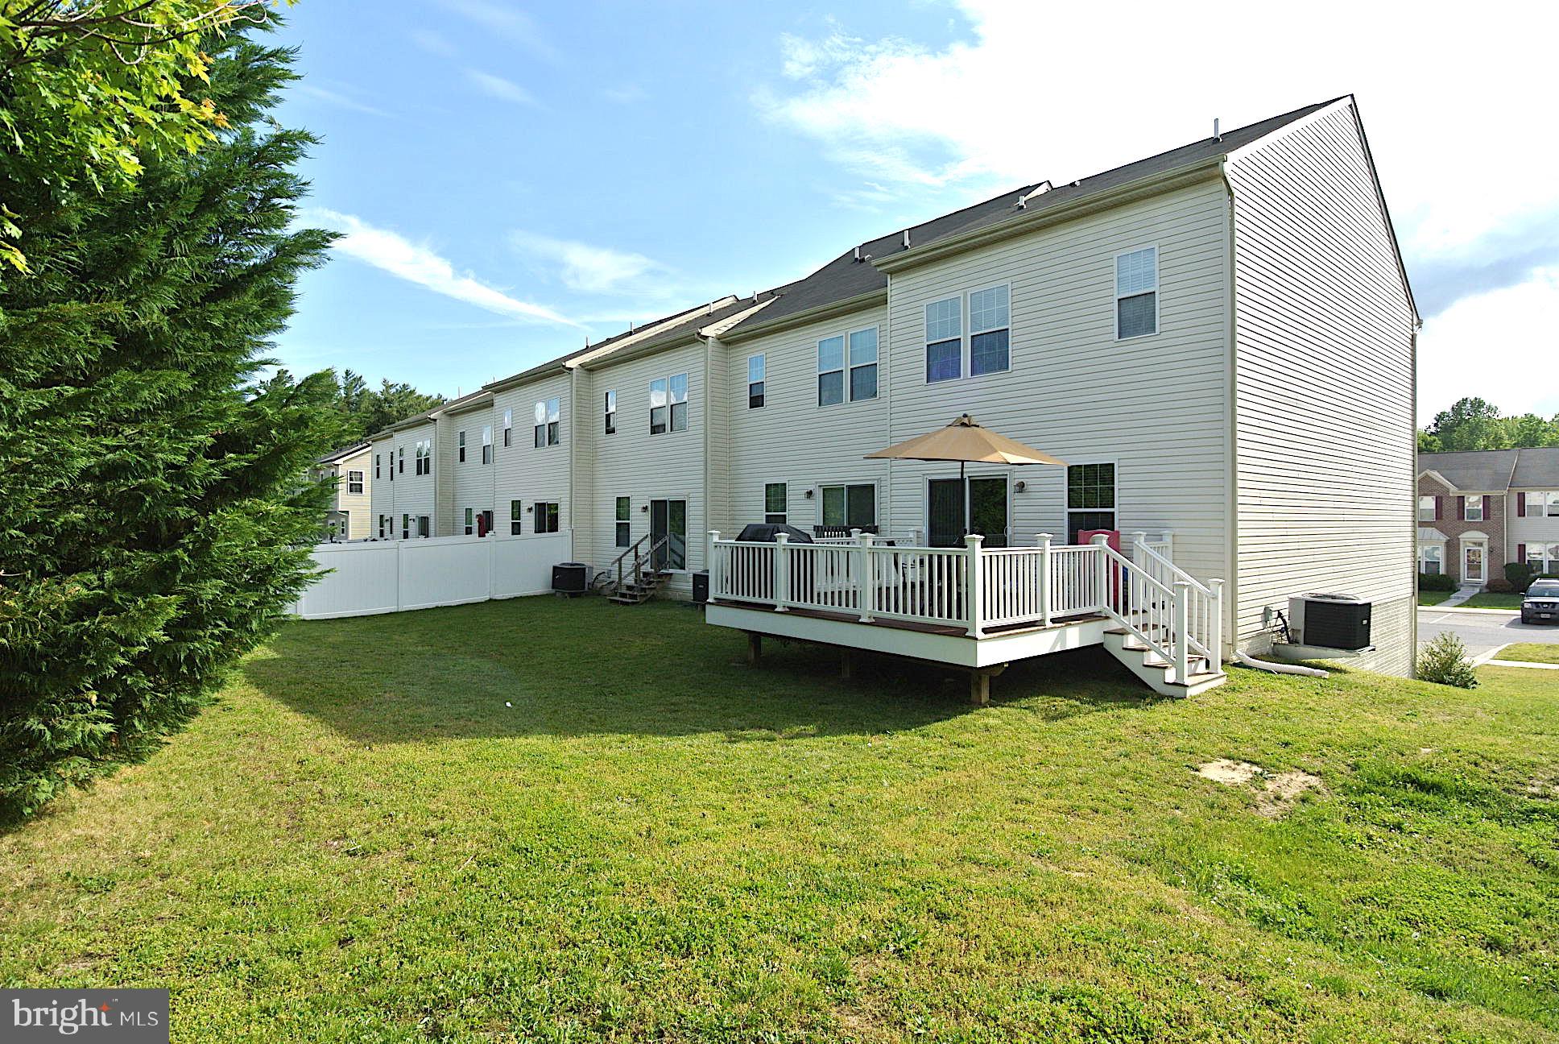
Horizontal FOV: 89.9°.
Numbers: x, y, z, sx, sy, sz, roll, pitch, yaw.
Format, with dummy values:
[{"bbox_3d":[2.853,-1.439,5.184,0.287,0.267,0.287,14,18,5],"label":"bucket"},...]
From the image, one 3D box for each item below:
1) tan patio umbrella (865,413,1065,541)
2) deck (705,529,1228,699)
[{"bbox_3d":[2.362,-0.100,10.000,2.600,2.560,2.450,0,0,5],"label":"tan patio umbrella"},{"bbox_3d":[2.542,0.997,10.854,4.624,1.713,5.757,0,0,-40],"label":"deck"}]

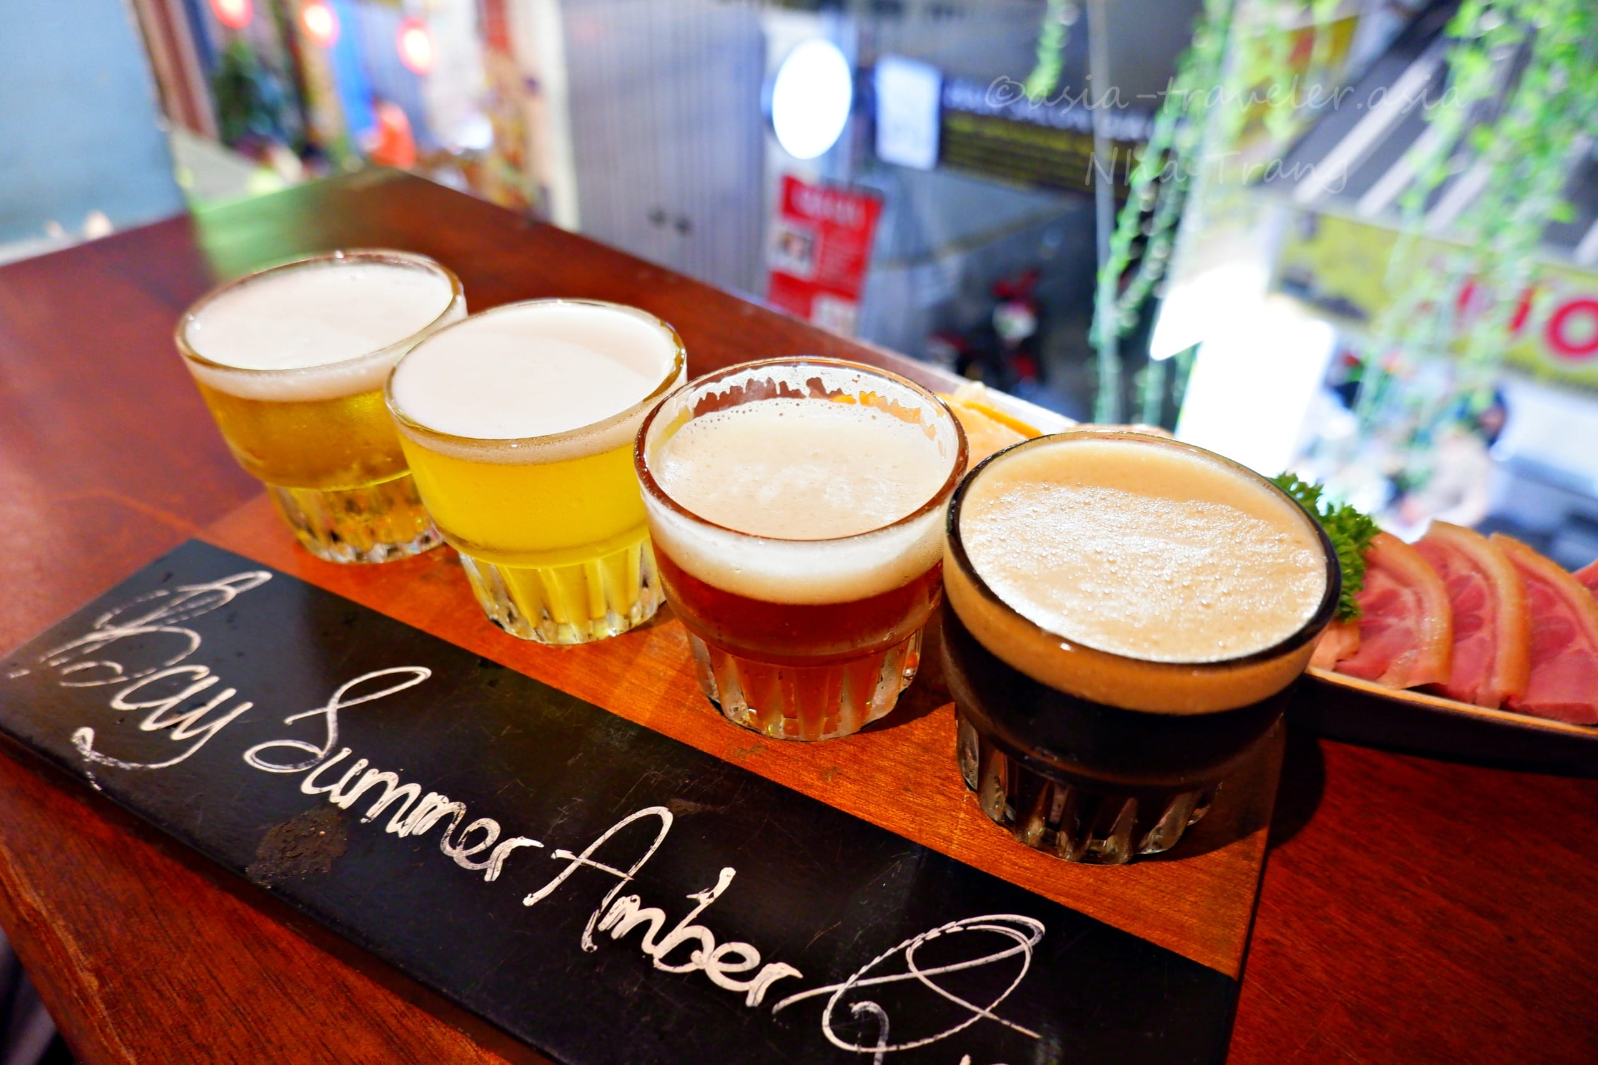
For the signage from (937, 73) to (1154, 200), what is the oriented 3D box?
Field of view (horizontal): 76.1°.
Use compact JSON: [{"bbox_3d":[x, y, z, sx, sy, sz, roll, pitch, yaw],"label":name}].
[{"bbox_3d":[1.648,-2.689,7.000,1.593,0.539,0.080,24,41,30],"label":"signage"}]

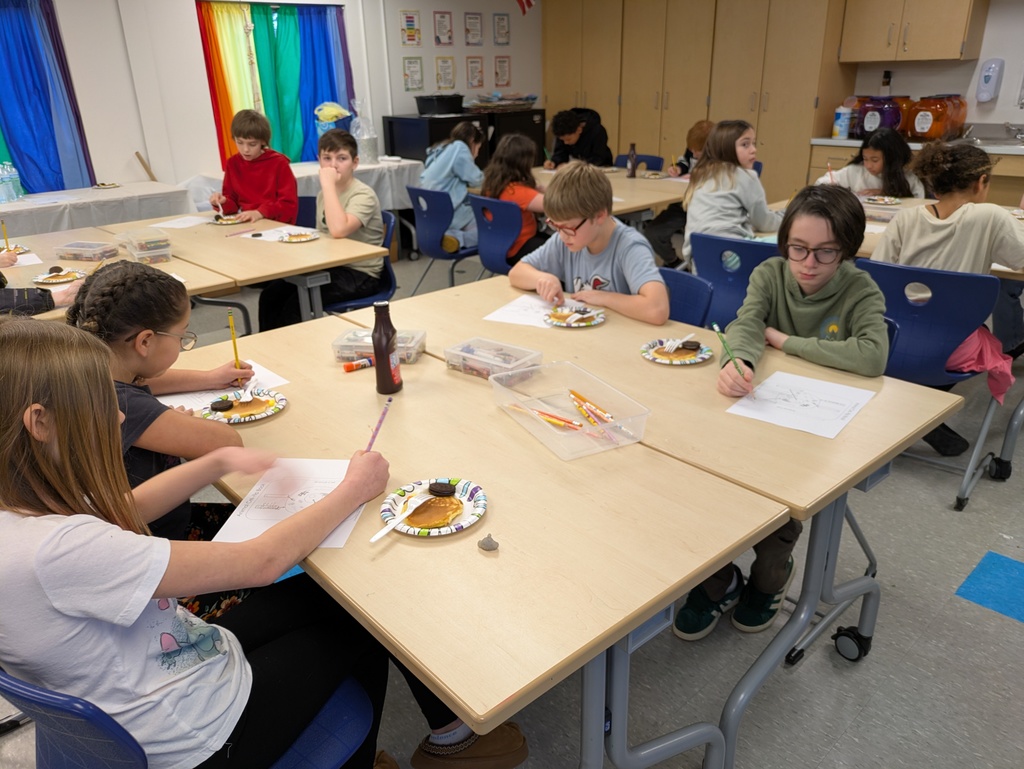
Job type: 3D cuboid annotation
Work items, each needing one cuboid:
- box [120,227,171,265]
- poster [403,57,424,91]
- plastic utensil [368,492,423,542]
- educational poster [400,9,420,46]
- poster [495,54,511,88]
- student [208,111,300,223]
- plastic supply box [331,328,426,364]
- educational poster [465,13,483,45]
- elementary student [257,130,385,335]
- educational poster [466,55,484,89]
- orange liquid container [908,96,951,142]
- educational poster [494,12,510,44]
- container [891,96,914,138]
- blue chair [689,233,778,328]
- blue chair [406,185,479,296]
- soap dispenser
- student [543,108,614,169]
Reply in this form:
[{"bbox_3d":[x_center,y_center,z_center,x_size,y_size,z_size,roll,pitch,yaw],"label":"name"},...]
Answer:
[{"bbox_3d":[-1.365,-0.503,2.746,0.112,0.100,0.200,-20,29,-36],"label":"box"},{"bbox_3d":[-0.864,-2.737,6.533,0.208,0.278,0.010,-20,29,-36],"label":"poster"},{"bbox_3d":[-0.166,0.205,1.137,0.027,0.015,0.158,11,21,27],"label":"plastic utensil"},{"bbox_3d":[-0.869,-3.074,6.392,0.208,0.278,0.010,-20,29,-36],"label":"educational poster"},{"bbox_3d":[-0.083,-3.082,7.296,0.010,0.276,0.213,20,31,41],"label":"poster"},{"bbox_3d":[-1.195,-0.744,3.827,0.500,1.240,0.620,7,24,18],"label":"student"},{"bbox_3d":[-0.324,-0.091,1.841,0.210,0.057,0.112,2,22,7],"label":"plastic supply box"},{"bbox_3d":[-0.347,-3.300,6.871,0.210,0.272,0.010,-22,30,-40],"label":"educational poster"},{"bbox_3d":[-0.814,-0.493,3.289,0.600,1.210,0.410,-16,27,-31],"label":"elementary student"},{"bbox_3d":[-0.338,-2.957,7.015,0.210,0.272,0.010,-22,30,-40],"label":"educational poster"},{"bbox_3d":[2.812,-1.797,4.985,0.250,0.285,0.250,20,31,41],"label":"orange liquid container"},{"bbox_3d":[-0.095,-3.307,6.898,0.205,0.270,0.010,-19,28,-37],"label":"educational poster"},{"bbox_3d":[2.872,-1.983,5.484,0.250,0.290,0.250,-22,30,-40],"label":"container"},{"bbox_3d":[1.044,-0.243,3.070,0.500,0.810,0.450,-22,30,-39],"label":"blue chair"},{"bbox_3d":[-0.267,-0.780,4.375,0.520,0.790,0.470,-19,28,-37],"label":"blue chair"},{"bbox_3d":[3.043,-1.930,4.702,0.110,0.270,0.125,-19,28,-37],"label":"soap dispenser"},{"bbox_3d":[0.545,-1.466,5.630,0.540,1.160,0.450,-21,30,-39],"label":"student"}]

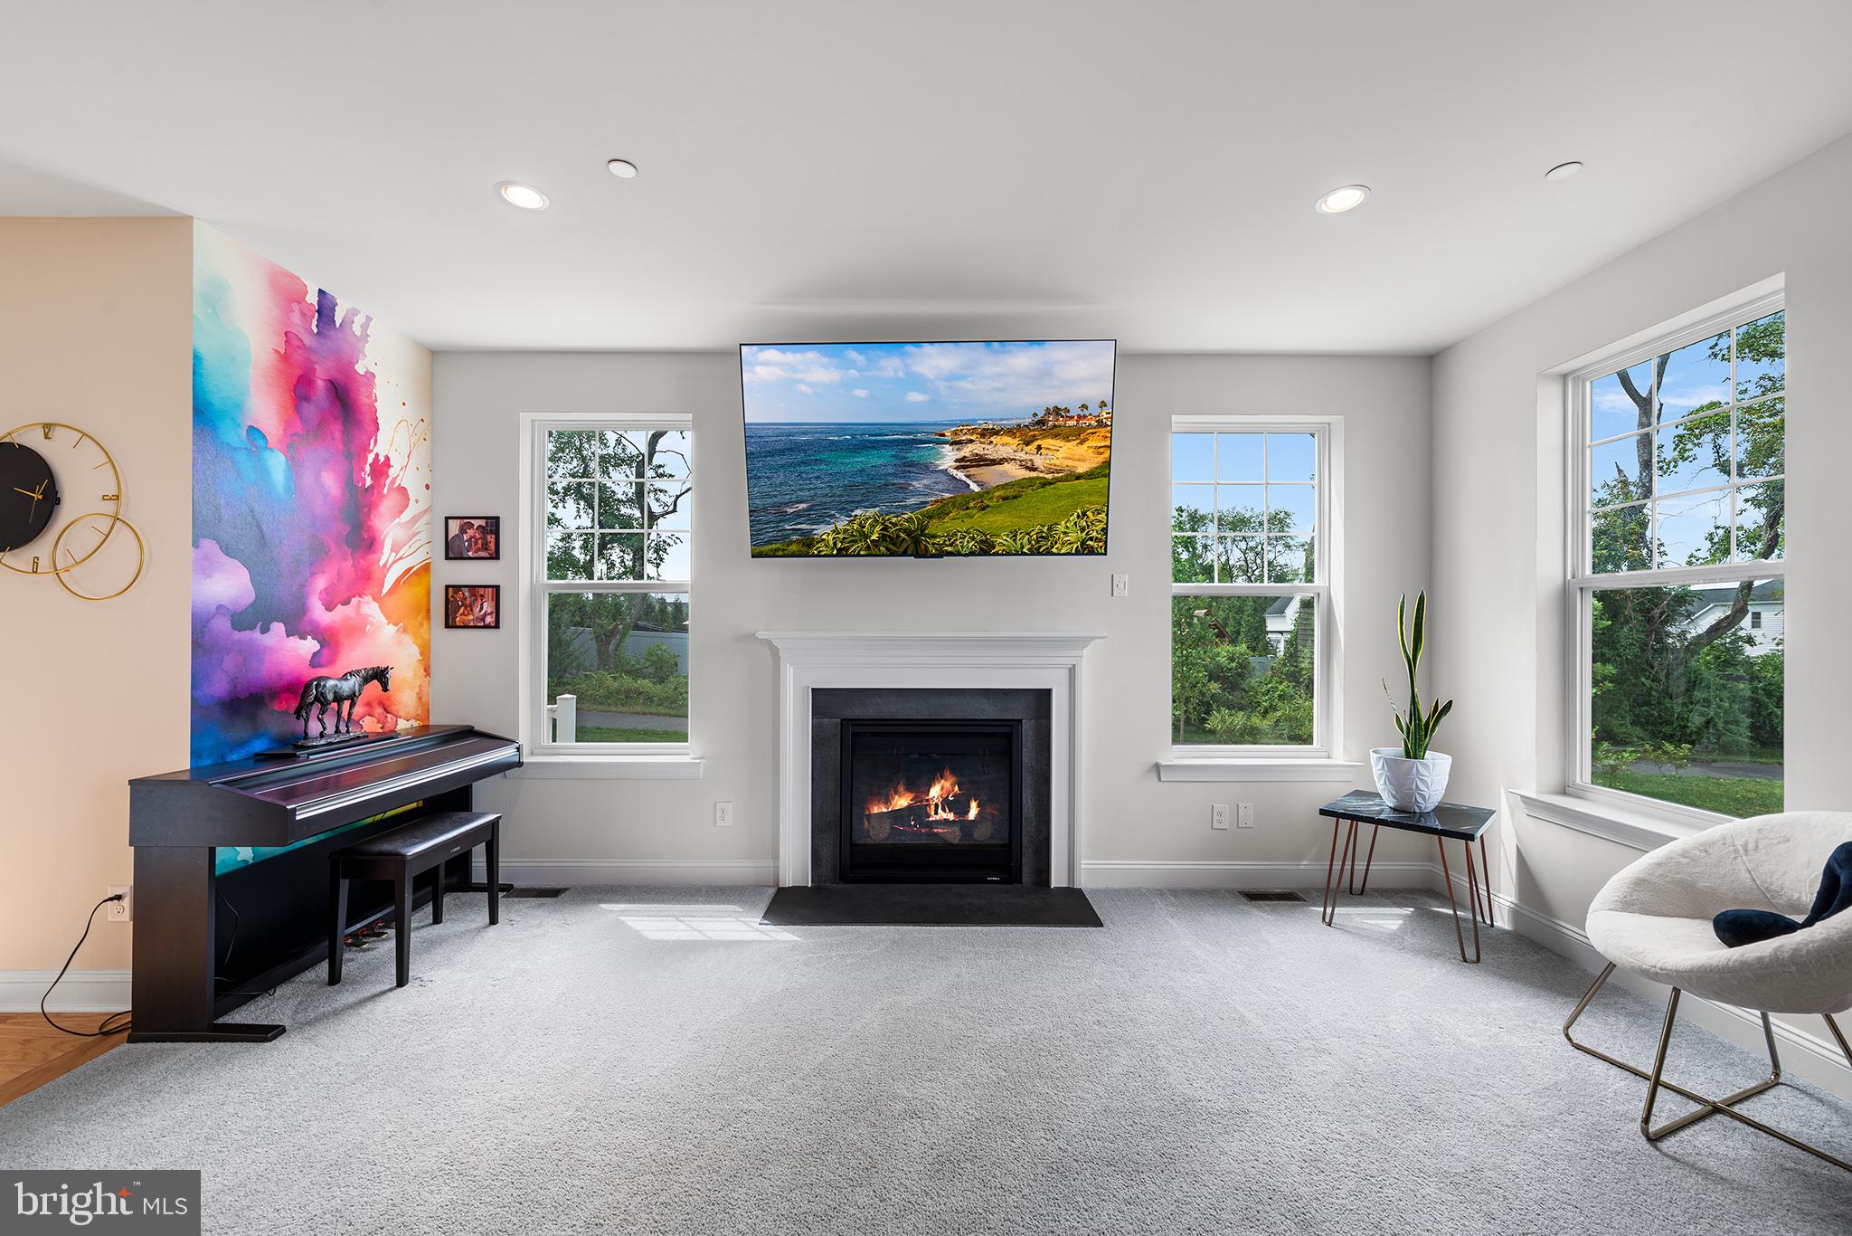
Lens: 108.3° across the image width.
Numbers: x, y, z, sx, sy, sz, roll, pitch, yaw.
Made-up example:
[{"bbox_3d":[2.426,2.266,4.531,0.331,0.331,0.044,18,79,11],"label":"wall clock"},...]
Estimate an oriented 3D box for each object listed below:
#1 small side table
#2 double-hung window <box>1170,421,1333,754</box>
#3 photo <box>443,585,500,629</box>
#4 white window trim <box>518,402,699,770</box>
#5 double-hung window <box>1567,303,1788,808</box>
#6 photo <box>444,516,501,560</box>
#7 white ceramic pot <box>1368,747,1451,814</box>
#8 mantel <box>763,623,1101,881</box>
[{"bbox_3d":[2.174,1.125,3.011,0.539,0.520,0.533,-1,-1,45],"label":"small side table"},{"bbox_3d":[1.715,-0.156,3.608,0.888,1.792,0.080,0,-1,0],"label":"double-hung window"},{"bbox_3d":[-2.336,-0.057,3.454,0.294,0.234,0.022,0,-1,0],"label":"photo"},{"bbox_3d":[-1.666,-0.123,3.496,1.000,1.884,0.160,0,-1,0],"label":"white window trim"},{"bbox_3d":[2.785,-0.168,2.453,0.080,1.792,0.835,0,-1,0],"label":"double-hung window"},{"bbox_3d":[-2.339,-0.411,3.459,0.294,0.231,0.022,0,-1,0],"label":"photo"},{"bbox_3d":[2.205,0.745,3.028,0.294,0.240,0.294,0,-1,0],"label":"white ceramic pot"},{"bbox_3d":[0.026,0.726,3.380,1.742,1.311,0.145,0,-1,0],"label":"mantel"}]

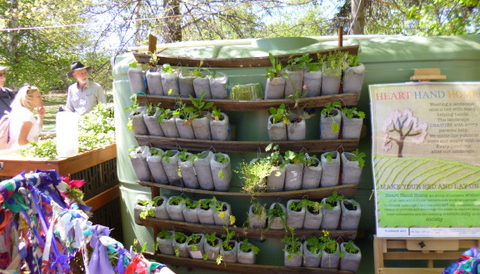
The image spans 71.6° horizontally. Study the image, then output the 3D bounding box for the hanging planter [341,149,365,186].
[{"bbox_3d":[0.677,0.181,2.011,0.116,0.193,0.100,2,7,12],"label":"hanging planter"}]

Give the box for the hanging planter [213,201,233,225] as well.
[{"bbox_3d":[-0.108,0.463,2.023,0.100,0.139,0.100,-1,6,10],"label":"hanging planter"}]

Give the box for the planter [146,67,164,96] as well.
[{"bbox_3d":[-0.470,-0.301,1.856,0.078,0.153,0.078,0,4,11],"label":"planter"}]

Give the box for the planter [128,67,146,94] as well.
[{"bbox_3d":[-0.703,-0.392,2.284,0.099,0.185,0.100,2,7,12],"label":"planter"}]

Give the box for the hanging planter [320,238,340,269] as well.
[{"bbox_3d":[0.470,0.610,1.734,0.089,0.142,0.089,0,4,11],"label":"hanging planter"}]

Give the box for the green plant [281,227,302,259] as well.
[{"bbox_3d":[0.328,0.672,2.110,0.128,0.145,0.121,2,7,12],"label":"green plant"}]

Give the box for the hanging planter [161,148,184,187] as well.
[{"bbox_3d":[-0.405,0.199,2.052,0.100,0.212,0.100,-4,6,11],"label":"hanging planter"}]

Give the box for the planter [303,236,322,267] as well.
[{"bbox_3d":[0.380,0.605,1.751,0.092,0.142,0.092,0,4,11],"label":"planter"}]

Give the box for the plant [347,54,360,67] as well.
[{"bbox_3d":[0.612,-0.413,1.795,0.080,0.080,0.075,1,7,10],"label":"plant"}]

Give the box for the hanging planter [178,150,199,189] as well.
[{"bbox_3d":[-0.285,0.178,1.852,0.084,0.200,0.084,0,4,11],"label":"hanging planter"}]

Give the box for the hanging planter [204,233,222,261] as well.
[{"bbox_3d":[-0.147,0.619,1.855,0.083,0.141,0.083,0,4,11],"label":"hanging planter"}]

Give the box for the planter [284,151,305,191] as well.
[{"bbox_3d":[0.314,0.203,1.924,0.100,0.200,0.100,0,6,10],"label":"planter"}]

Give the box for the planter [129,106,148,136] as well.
[{"bbox_3d":[-0.616,-0.099,2.026,0.095,0.175,0.095,-3,8,9],"label":"planter"}]

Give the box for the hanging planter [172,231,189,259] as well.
[{"bbox_3d":[-0.352,0.639,1.976,0.093,0.119,0.095,-1,8,11],"label":"hanging planter"}]

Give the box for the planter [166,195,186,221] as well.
[{"bbox_3d":[-0.431,0.485,2.266,0.108,0.150,0.100,2,7,12],"label":"planter"}]

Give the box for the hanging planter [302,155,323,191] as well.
[{"bbox_3d":[0.412,0.204,1.907,0.100,0.179,0.100,1,7,10],"label":"hanging planter"}]

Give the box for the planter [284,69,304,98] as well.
[{"bbox_3d":[0.305,-0.288,1.881,0.100,0.173,0.100,1,7,10],"label":"planter"}]

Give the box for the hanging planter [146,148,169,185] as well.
[{"bbox_3d":[-0.487,0.181,1.973,0.092,0.200,0.100,1,8,9],"label":"hanging planter"}]

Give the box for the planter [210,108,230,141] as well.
[{"bbox_3d":[-0.114,-0.061,1.977,0.100,0.197,0.100,-1,6,10],"label":"planter"}]

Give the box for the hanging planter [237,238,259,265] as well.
[{"bbox_3d":[0.050,0.745,2.174,0.118,0.138,0.100,2,7,12],"label":"hanging planter"}]

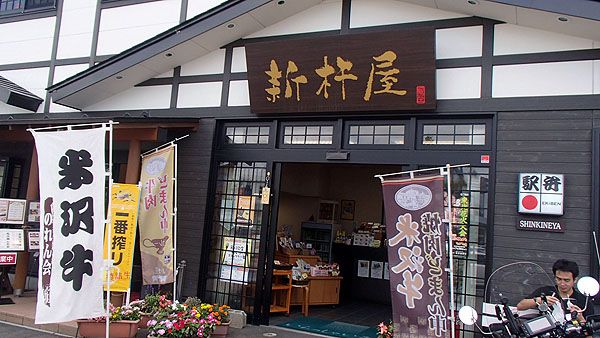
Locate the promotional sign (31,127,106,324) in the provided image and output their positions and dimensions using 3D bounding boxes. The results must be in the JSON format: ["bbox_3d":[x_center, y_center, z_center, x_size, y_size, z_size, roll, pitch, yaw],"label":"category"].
[{"bbox_3d":[-2.190,0.515,4.260,0.620,1.800,0.060,-2,-6,-14],"label":"promotional sign"}]

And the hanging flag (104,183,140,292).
[{"bbox_3d":[-2.077,0.805,5.200,0.320,1.240,0.050,4,-6,6],"label":"hanging flag"}]

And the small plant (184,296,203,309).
[{"bbox_3d":[-1.350,1.699,5.650,0.230,0.180,0.220,2,-7,23],"label":"small plant"}]

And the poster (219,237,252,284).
[{"bbox_3d":[-0.853,1.230,5.988,0.425,0.590,0.020,2,-7,23],"label":"poster"}]

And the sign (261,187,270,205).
[{"bbox_3d":[-0.446,0.358,5.894,0.112,0.215,0.020,2,-7,23],"label":"sign"}]

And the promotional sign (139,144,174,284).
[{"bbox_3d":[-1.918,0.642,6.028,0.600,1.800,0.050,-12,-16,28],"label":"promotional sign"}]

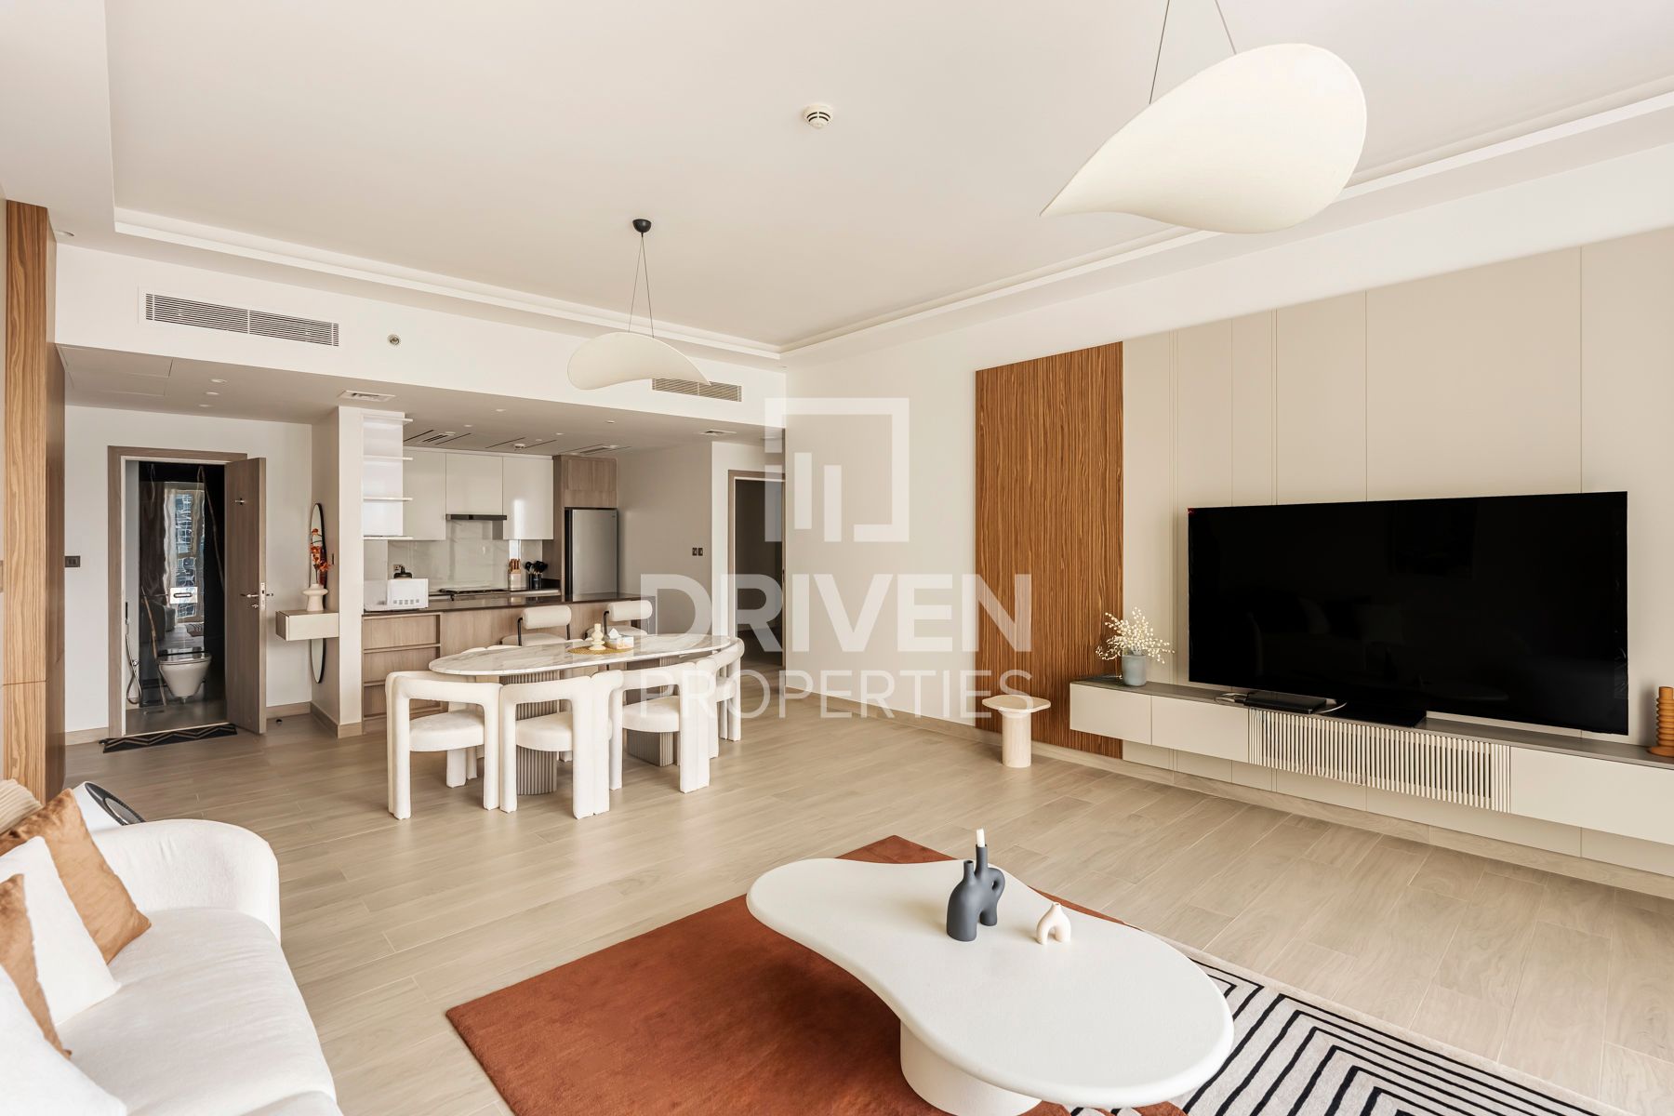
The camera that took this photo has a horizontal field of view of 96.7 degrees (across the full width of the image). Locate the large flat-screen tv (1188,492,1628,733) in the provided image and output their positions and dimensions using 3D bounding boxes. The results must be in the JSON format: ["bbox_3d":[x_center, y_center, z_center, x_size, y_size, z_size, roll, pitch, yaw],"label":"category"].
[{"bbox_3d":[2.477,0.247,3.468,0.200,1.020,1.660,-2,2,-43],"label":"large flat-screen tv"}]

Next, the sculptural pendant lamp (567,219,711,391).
[{"bbox_3d":[-0.992,-1.287,3.796,0.740,0.860,0.460,-1,2,-12],"label":"sculptural pendant lamp"}]

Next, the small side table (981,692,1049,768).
[{"bbox_3d":[1.159,1.125,4.782,0.430,0.400,0.430,-1,1,-43],"label":"small side table"}]

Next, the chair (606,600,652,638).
[{"bbox_3d":[-1.958,0.839,6.645,0.500,0.930,0.540,-1,1,-43],"label":"chair"}]

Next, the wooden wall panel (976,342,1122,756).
[{"bbox_3d":[1.364,-0.045,4.953,0.040,2.560,1.100,-1,1,-43],"label":"wooden wall panel"}]

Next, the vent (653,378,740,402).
[{"bbox_3d":[-1.146,-1.397,6.149,0.870,0.145,0.050,-2,2,-43],"label":"vent"}]

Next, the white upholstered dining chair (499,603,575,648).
[{"bbox_3d":[-2.507,0.861,6.248,0.480,0.920,0.520,-1,1,-43],"label":"white upholstered dining chair"}]

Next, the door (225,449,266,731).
[{"bbox_3d":[-4.665,0.293,5.865,0.700,2.100,0.045,1,1,34],"label":"door"}]

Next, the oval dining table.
[{"bbox_3d":[-1.558,0.964,4.712,1.920,0.760,1.070,-1,1,-43],"label":"oval dining table"}]

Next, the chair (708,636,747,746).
[{"bbox_3d":[-0.926,0.948,5.244,0.540,0.760,0.640,-1,1,-43],"label":"chair"}]

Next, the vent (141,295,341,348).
[{"bbox_3d":[-3.371,-1.348,4.265,0.880,0.140,0.045,-1,1,-43],"label":"vent"}]

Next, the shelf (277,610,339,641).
[{"bbox_3d":[-4.001,0.498,5.619,0.320,0.173,0.530,-1,1,-43],"label":"shelf"}]

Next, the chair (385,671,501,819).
[{"bbox_3d":[-2.221,0.995,4.151,0.550,0.770,0.650,-2,2,-43],"label":"chair"}]

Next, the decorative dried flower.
[{"bbox_3d":[1.718,0.454,4.348,0.320,0.330,0.430,-2,2,-43],"label":"decorative dried flower"}]

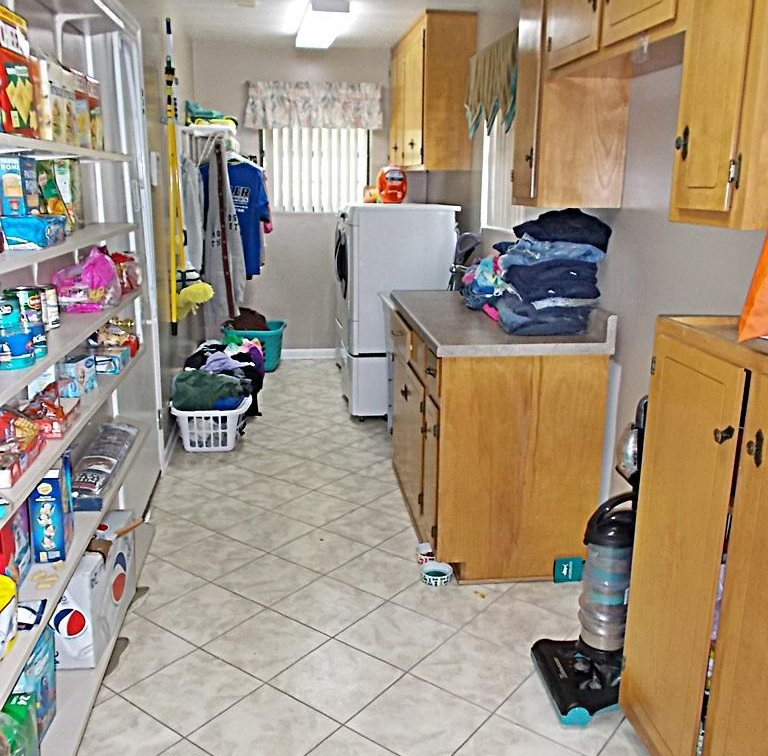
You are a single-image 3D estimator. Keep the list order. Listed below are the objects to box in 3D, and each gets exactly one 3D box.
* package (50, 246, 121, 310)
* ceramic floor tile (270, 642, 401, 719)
[{"bbox_3d":[-0.852,-0.283,2.228,0.150,0.180,0.200,-1,14,-8],"label":"package"},{"bbox_3d":[-0.143,0.923,2.359,0.302,0.010,0.302,11,17,36],"label":"ceramic floor tile"}]

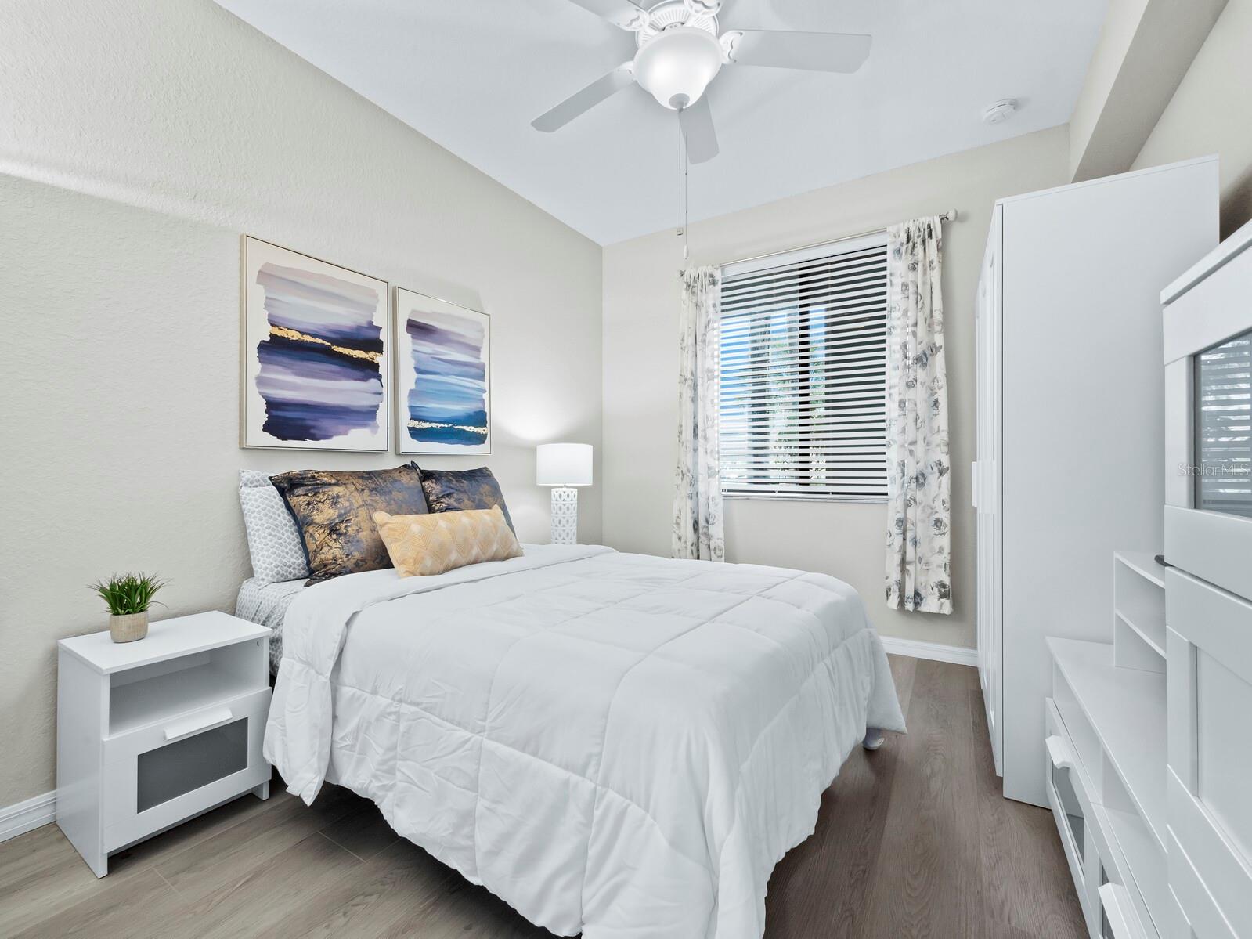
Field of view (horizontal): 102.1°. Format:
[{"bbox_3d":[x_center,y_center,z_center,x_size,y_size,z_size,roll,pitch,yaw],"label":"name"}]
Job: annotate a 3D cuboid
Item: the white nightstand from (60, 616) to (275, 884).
[{"bbox_3d":[-1.394,0.773,1.545,0.410,0.531,0.390,0,0,32],"label":"white nightstand"}]

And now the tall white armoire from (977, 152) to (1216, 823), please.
[{"bbox_3d":[1.708,0.098,1.985,0.495,1.905,1.140,0,0,32],"label":"tall white armoire"}]

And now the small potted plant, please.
[{"bbox_3d":[-1.491,0.412,1.521,0.168,0.190,0.168,0,0,32],"label":"small potted plant"}]

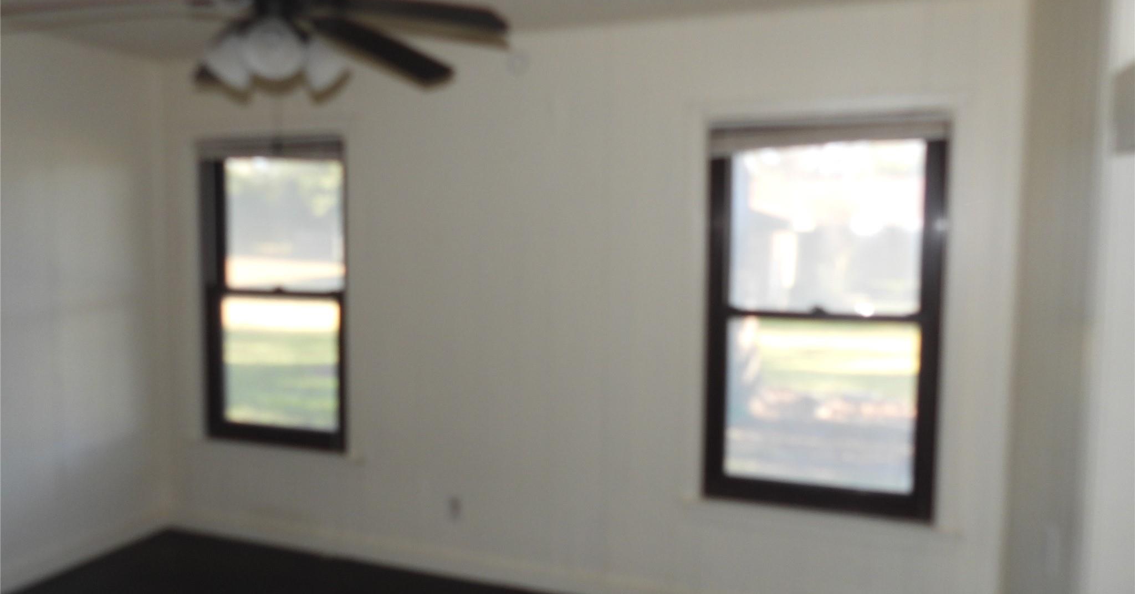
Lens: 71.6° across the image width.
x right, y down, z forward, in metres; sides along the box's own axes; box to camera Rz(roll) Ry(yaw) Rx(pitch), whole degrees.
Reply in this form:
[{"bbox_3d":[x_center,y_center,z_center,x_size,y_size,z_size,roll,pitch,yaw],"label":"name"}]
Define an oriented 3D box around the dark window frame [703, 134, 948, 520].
[{"bbox_3d":[0.982,0.077,3.064,0.849,1.495,0.100,2,4,19],"label":"dark window frame"}]

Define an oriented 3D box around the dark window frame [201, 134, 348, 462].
[{"bbox_3d":[-1.443,-0.011,3.894,0.849,1.495,0.100,2,4,19],"label":"dark window frame"}]

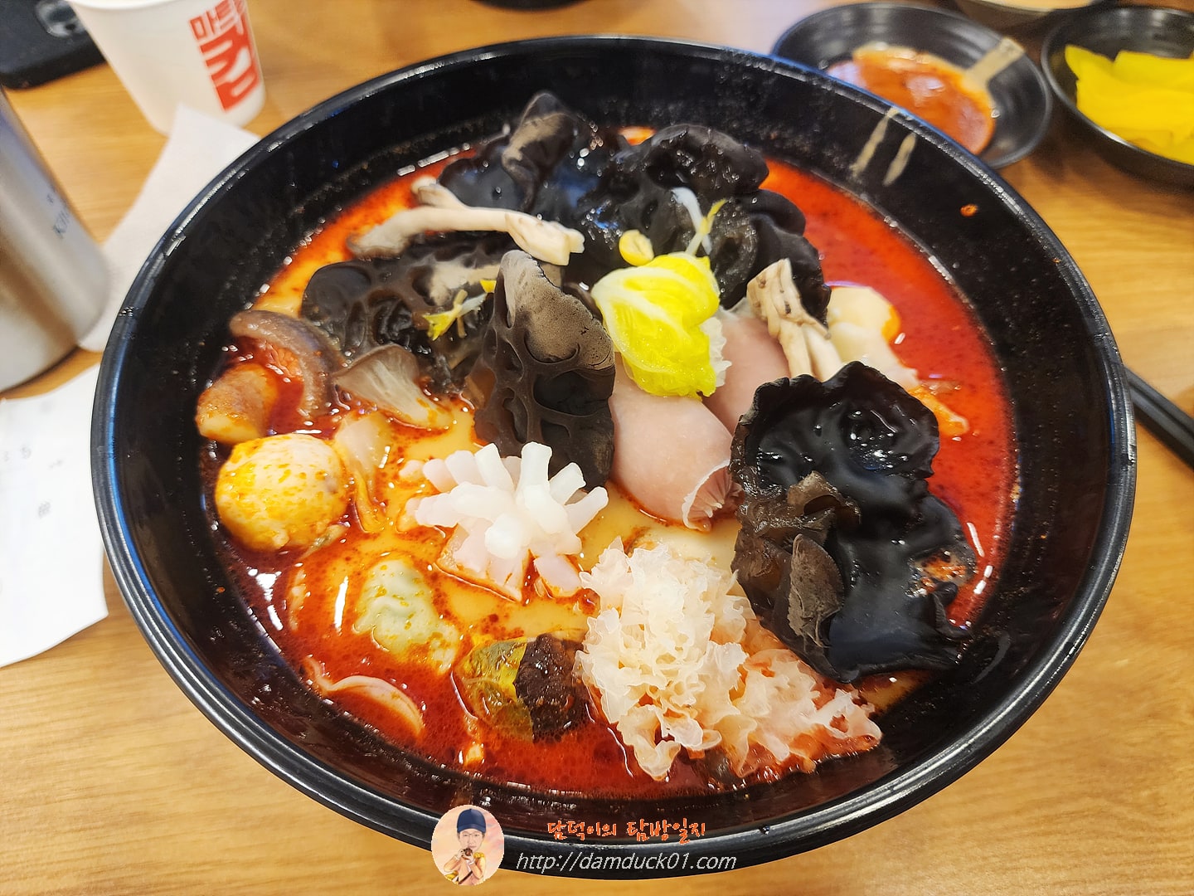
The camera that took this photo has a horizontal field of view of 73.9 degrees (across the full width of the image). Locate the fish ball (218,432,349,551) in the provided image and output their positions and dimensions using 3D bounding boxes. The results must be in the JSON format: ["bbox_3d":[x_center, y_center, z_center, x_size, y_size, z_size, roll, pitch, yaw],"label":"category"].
[{"bbox_3d":[-0.083,0.012,0.208,0.032,0.031,0.032,0,57,0],"label":"fish ball"}]

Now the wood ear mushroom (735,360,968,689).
[{"bbox_3d":[0.064,0.018,0.205,0.060,0.028,0.085,1,57,0],"label":"wood ear mushroom"}]

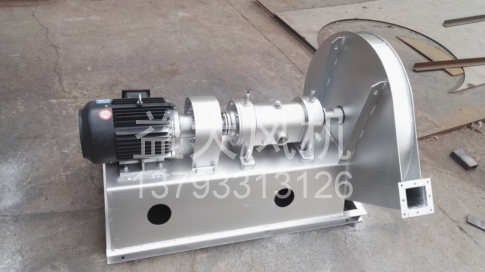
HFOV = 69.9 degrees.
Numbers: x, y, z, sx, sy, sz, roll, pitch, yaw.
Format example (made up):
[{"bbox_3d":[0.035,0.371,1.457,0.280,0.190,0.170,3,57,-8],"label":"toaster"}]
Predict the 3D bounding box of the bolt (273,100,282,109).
[{"bbox_3d":[0.169,-0.149,1.655,0.039,0.031,0.039,-3,28,-20],"label":"bolt"}]

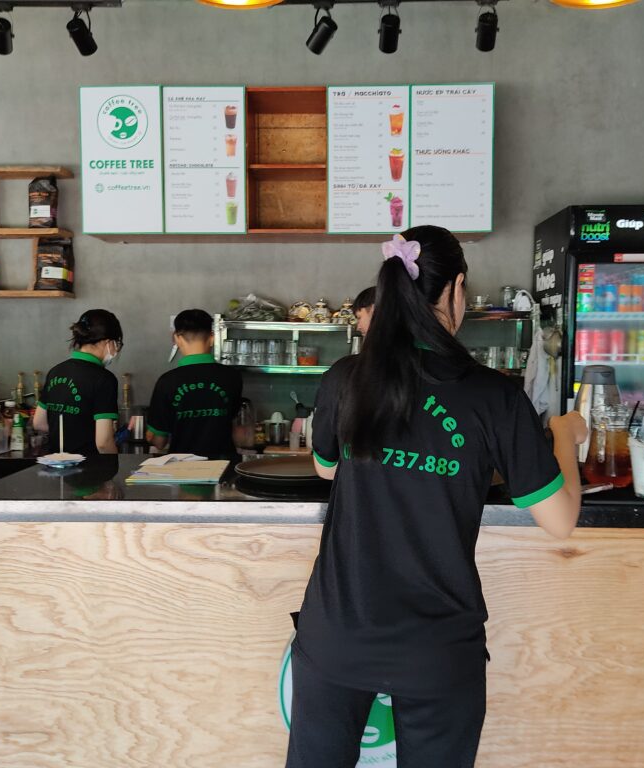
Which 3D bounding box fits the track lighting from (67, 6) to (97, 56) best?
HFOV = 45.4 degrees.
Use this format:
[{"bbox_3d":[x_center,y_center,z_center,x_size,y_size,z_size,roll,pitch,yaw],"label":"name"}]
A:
[{"bbox_3d":[-0.922,-1.352,2.950,0.100,0.165,0.120,0,3,10],"label":"track lighting"}]

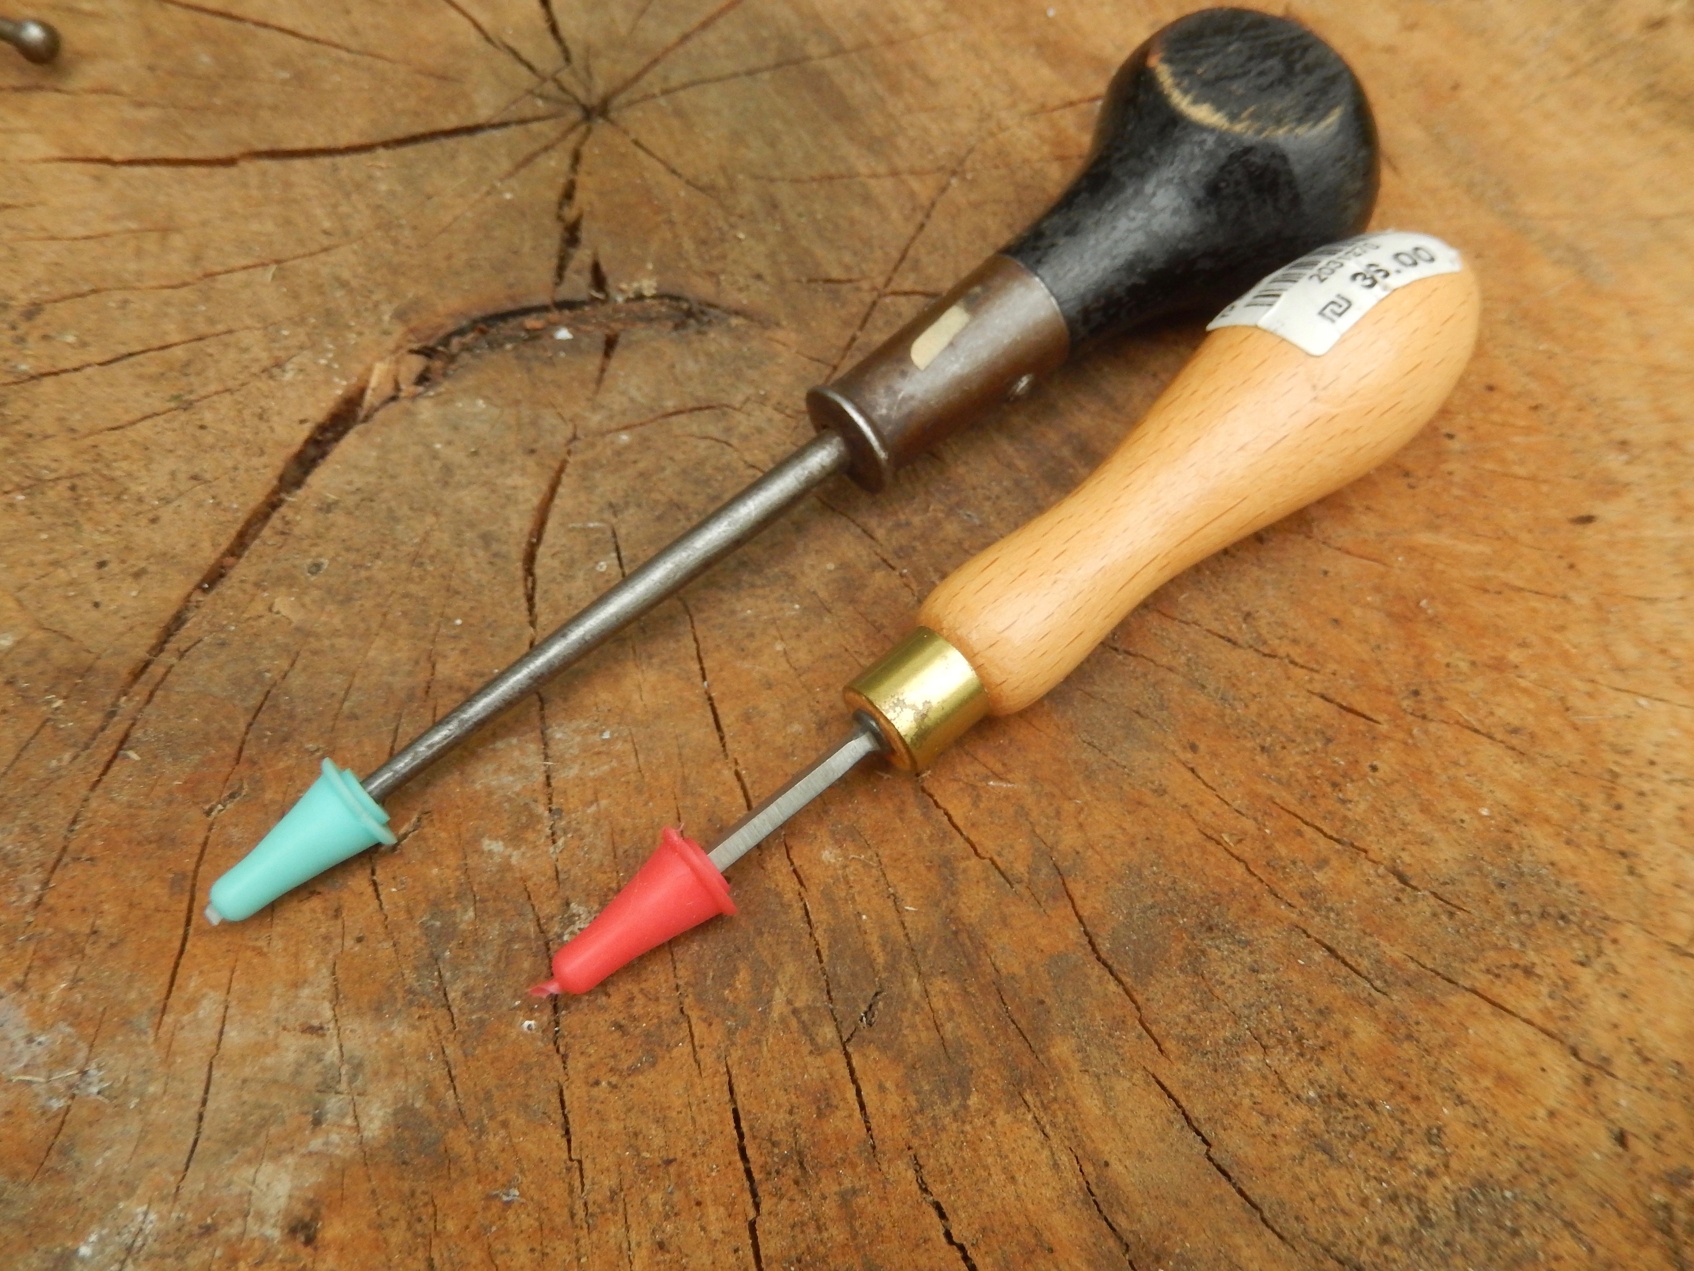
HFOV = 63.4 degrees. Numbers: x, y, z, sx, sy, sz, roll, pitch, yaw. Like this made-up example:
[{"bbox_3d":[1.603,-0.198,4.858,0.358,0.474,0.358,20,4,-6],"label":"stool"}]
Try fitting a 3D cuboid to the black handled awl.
[{"bbox_3d":[0.002,-0.029,0.203,0.214,0.038,0.043,-38,66,-18],"label":"black handled awl"}]

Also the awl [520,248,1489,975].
[{"bbox_3d":[0.028,-0.006,0.190,0.170,0.031,0.031,-38,66,-15],"label":"awl"}]

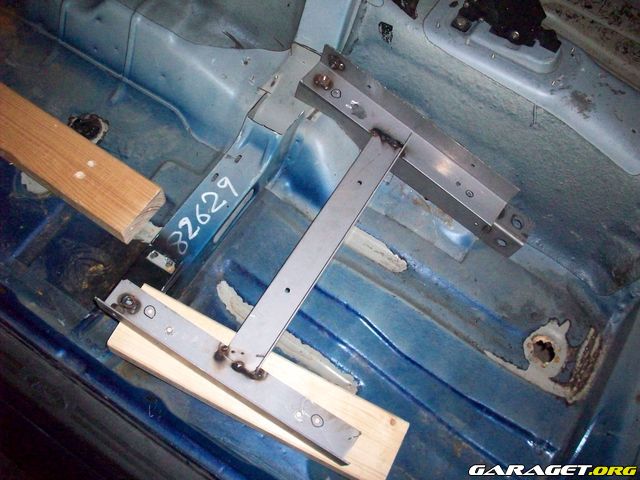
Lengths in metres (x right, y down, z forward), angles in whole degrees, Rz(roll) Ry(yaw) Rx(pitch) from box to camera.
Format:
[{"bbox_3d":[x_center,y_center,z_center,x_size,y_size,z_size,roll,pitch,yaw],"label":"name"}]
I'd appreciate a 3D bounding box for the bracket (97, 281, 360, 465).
[{"bbox_3d":[-0.121,0.173,0.938,0.403,0.051,0.053,32,66,3],"label":"bracket"}]

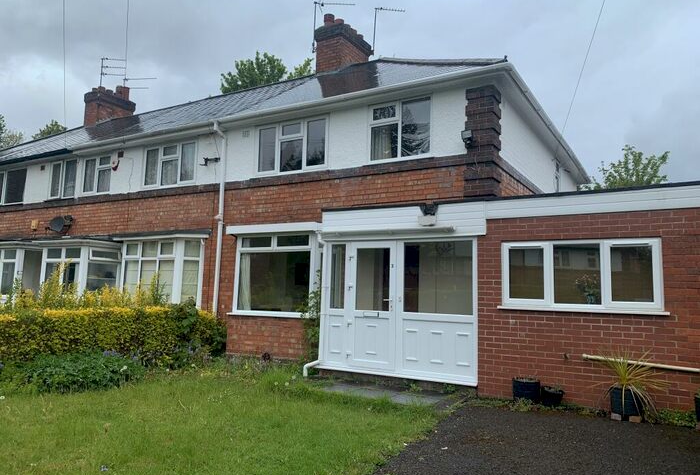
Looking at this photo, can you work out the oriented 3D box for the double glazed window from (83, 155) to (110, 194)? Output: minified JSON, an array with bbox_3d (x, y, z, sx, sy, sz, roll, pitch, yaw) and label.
[{"bbox_3d":[-6.503,-1.589,13.596,1.205,0.967,0.090,-2,-7,31],"label":"double glazed window"}]

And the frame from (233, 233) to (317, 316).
[{"bbox_3d":[-1.416,0.700,9.641,1.837,1.520,0.170,-2,-7,31],"label":"frame"}]

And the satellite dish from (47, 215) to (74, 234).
[{"bbox_3d":[-7.603,-0.341,13.808,0.520,0.460,0.480,-1,-6,22],"label":"satellite dish"}]

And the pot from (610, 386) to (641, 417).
[{"bbox_3d":[3.210,1.903,6.120,0.320,0.330,0.320,-2,-7,31],"label":"pot"}]

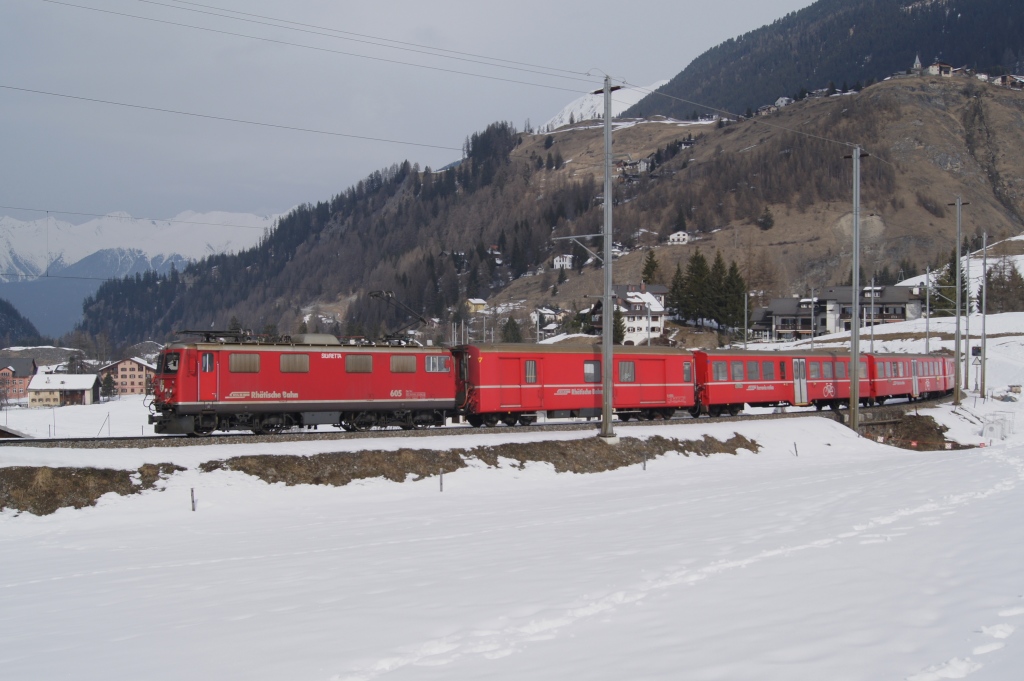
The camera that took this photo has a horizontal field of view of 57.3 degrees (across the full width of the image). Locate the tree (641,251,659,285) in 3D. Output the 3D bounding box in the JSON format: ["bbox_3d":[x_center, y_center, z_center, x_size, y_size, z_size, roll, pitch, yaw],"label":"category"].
[{"bbox_3d":[41.312,-21.133,280.000,5.800,11.500,5.800,0,1,0],"label":"tree"}]

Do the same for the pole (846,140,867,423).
[{"bbox_3d":[19.870,-2.950,54.200,0.500,16.300,0.500,1,2,45],"label":"pole"}]

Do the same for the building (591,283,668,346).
[{"bbox_3d":[30.820,-6.560,246.000,18.500,15.500,13.500,0,1,12],"label":"building"}]

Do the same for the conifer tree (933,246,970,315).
[{"bbox_3d":[91.272,-12.018,195.000,7.300,14.600,7.300,0,1,0],"label":"conifer tree"}]

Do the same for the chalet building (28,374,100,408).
[{"bbox_3d":[-155.279,17.599,326.000,20.000,11.400,11.000,0,1,-8],"label":"chalet building"}]

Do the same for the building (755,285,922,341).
[{"bbox_3d":[61.962,-5.103,181.000,29.500,11.000,13.000,0,1,12],"label":"building"}]

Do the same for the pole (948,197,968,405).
[{"bbox_3d":[33.620,-2.980,70.700,0.500,15.600,0.500,1,1,37],"label":"pole"}]

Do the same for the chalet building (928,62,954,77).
[{"bbox_3d":[324.314,-205.077,710.000,12.000,9.800,12.500,0,1,-13],"label":"chalet building"}]

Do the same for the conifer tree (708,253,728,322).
[{"bbox_3d":[51.740,-13.030,235.000,5.300,19.000,5.300,0,1,0],"label":"conifer tree"}]

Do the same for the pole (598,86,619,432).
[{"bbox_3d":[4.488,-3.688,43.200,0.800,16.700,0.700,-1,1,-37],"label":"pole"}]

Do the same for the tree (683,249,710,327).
[{"bbox_3d":[40.271,-11.465,205.000,6.000,17.000,6.000,0,1,0],"label":"tree"}]

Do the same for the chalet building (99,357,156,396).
[{"bbox_3d":[-150.000,14.200,371.000,22.000,14.500,18.000,0,1,-12],"label":"chalet building"}]

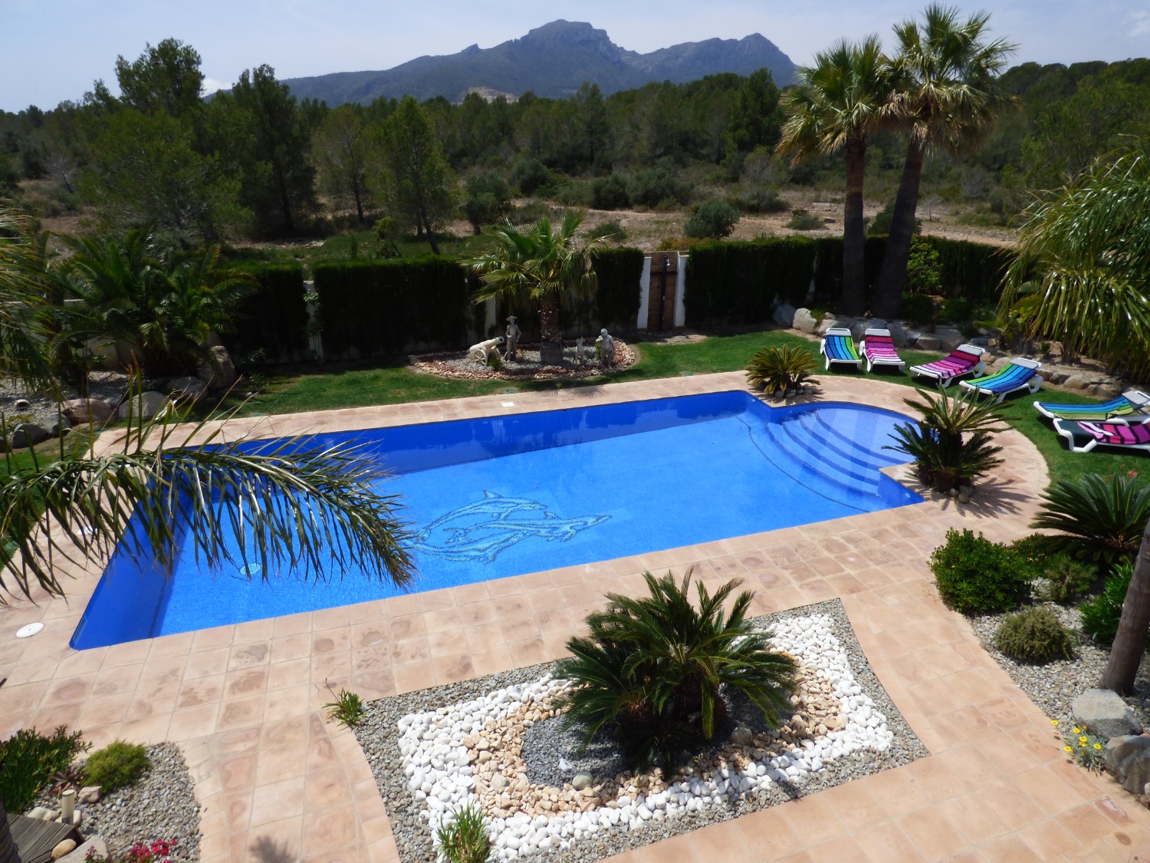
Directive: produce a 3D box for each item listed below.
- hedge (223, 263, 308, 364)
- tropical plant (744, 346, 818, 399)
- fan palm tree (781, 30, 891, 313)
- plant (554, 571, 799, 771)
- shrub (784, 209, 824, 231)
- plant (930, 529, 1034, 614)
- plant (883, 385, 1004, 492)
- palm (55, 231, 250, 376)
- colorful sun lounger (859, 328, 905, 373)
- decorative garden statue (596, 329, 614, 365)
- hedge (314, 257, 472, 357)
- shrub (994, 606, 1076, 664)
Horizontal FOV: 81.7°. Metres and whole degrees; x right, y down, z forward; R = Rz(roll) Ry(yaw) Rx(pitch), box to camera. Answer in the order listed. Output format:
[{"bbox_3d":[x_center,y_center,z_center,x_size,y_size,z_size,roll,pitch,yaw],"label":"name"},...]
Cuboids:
[{"bbox_3d":[-6.667,-2.434,14.218,1.750,2.050,0.800,-9,25,-23],"label":"hedge"},{"bbox_3d":[4.164,-1.192,13.407,1.450,0.930,1.450,9,24,16],"label":"tropical plant"},{"bbox_3d":[6.898,-6.705,18.062,3.500,7.300,3.400,9,24,18],"label":"fan palm tree"},{"bbox_3d":[0.957,2.061,5.878,2.100,1.300,1.950,5,24,11],"label":"plant"},{"bbox_3d":[13.395,-12.379,38.874,2.251,1.187,2.139,8,24,17],"label":"shrub"},{"bbox_3d":[4.631,1.581,7.585,1.017,0.918,1.017,17,28,33],"label":"plant"},{"bbox_3d":[5.414,0.109,9.782,1.600,1.450,1.600,15,27,28],"label":"plant"},{"bbox_3d":[-8.774,-2.715,14.116,3.650,2.950,3.400,-13,27,-29],"label":"palm"},{"bbox_3d":[7.594,-1.997,16.380,0.720,0.640,1.850,6,24,12],"label":"colorful sun lounger"},{"bbox_3d":[0.671,-1.850,14.611,0.420,0.820,0.360,7,24,11],"label":"decorative garden statue"},{"bbox_3d":[-4.503,-3.082,16.482,3.650,2.300,0.800,-7,24,-16],"label":"hedge"},{"bbox_3d":[4.531,1.970,6.547,0.750,0.430,0.750,20,29,37],"label":"shrub"}]

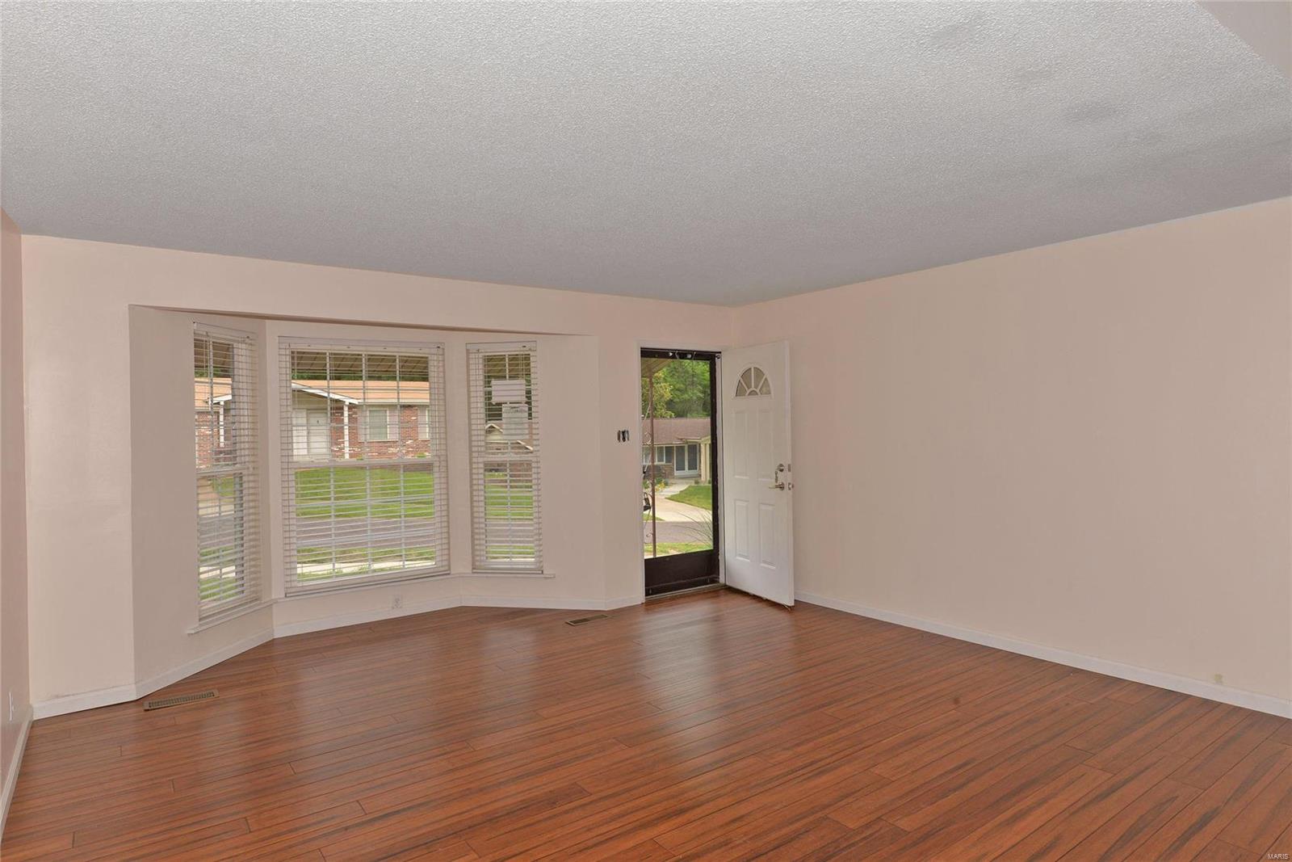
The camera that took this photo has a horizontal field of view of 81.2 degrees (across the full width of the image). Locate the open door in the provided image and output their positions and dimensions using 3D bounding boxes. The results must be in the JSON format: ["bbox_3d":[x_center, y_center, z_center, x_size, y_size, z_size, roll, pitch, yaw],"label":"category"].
[{"bbox_3d":[0.904,0.329,6.181,0.045,2.030,0.910,-1,1,-26],"label":"open door"}]

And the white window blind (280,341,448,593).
[{"bbox_3d":[-2.073,0.239,5.652,1.218,1.828,0.055,-1,1,-37],"label":"white window blind"}]

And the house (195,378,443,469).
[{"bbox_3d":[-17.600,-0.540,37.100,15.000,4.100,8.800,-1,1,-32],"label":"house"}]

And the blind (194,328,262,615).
[{"bbox_3d":[-2.701,0.246,4.848,0.055,1.809,0.571,-1,1,9],"label":"blind"}]

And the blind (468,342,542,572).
[{"bbox_3d":[-1.114,0.216,5.988,0.594,1.828,0.055,-1,1,10],"label":"blind"}]

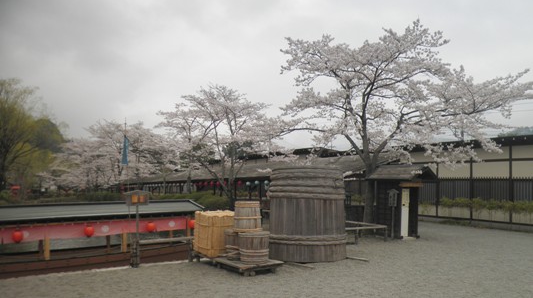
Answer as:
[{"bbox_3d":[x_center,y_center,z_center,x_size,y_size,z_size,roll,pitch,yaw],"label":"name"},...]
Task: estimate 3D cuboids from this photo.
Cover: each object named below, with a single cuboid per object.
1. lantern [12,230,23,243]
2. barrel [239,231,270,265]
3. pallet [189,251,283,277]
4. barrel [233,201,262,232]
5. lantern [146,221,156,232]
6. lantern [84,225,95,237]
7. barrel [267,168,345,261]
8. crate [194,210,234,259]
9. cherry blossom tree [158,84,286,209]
[{"bbox_3d":[-4.532,1.591,7.297,0.185,0.215,0.185,2,-5,-29],"label":"lantern"},{"bbox_3d":[-0.224,1.875,7.673,0.596,0.566,0.596,0,-4,0],"label":"barrel"},{"bbox_3d":[-0.645,2.255,8.018,0.934,0.141,1.878,4,-6,-40],"label":"pallet"},{"bbox_3d":[-0.363,1.327,7.934,0.561,0.565,0.561,0,-4,-3],"label":"barrel"},{"bbox_3d":[-2.430,1.651,8.462,0.185,0.215,0.185,2,-5,-29],"label":"lantern"},{"bbox_3d":[-3.482,1.629,7.878,0.185,0.215,0.185,2,-5,-29],"label":"lantern"},{"bbox_3d":[0.945,1.421,9.164,1.751,1.976,1.751,0,-4,6],"label":"barrel"},{"bbox_3d":[-1.010,1.814,8.694,0.820,0.839,0.800,3,-5,-37],"label":"crate"},{"bbox_3d":[-2.335,-0.072,21.504,6.853,6.797,6.511,0,-4,-6],"label":"cherry blossom tree"}]

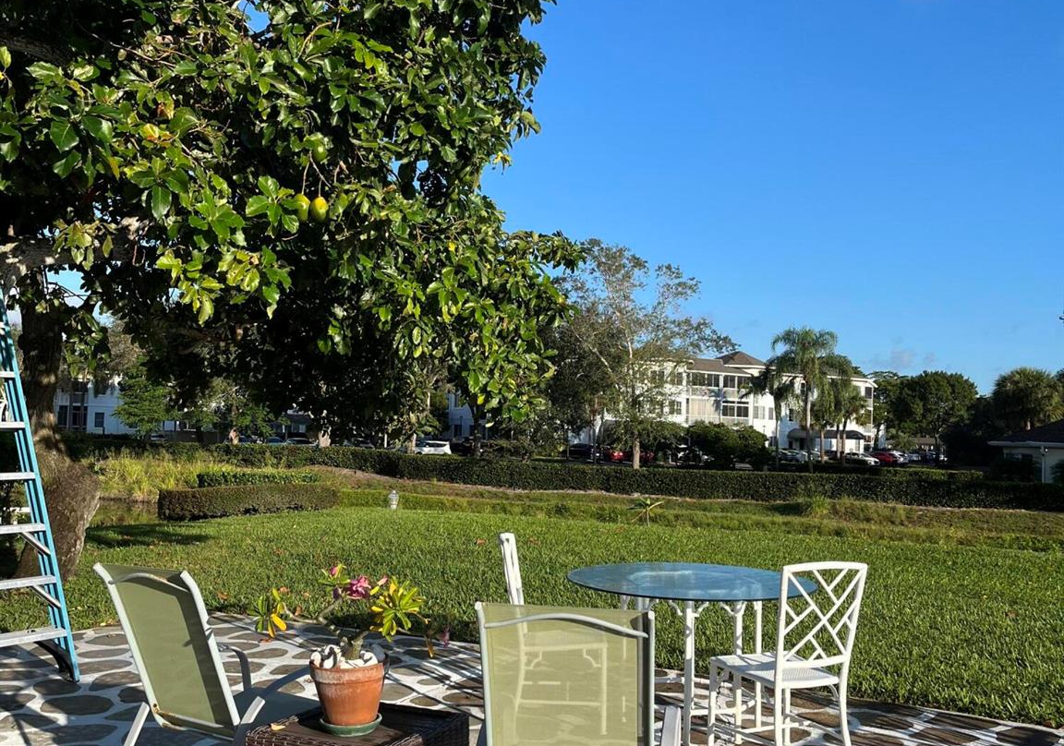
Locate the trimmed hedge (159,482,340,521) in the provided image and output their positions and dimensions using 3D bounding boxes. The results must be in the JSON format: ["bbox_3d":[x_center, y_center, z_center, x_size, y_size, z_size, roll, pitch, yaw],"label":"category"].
[{"bbox_3d":[-5.562,2.482,20.900,0.800,0.620,4.100,-1,-4,44],"label":"trimmed hedge"}]

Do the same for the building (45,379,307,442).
[{"bbox_3d":[-31.572,2.542,99.955,24.000,7.400,13.000,1,-3,-6],"label":"building"}]

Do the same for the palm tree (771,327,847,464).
[{"bbox_3d":[17.643,1.837,68.009,4.900,9.600,4.900,1,-3,0],"label":"palm tree"}]

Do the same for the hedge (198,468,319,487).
[{"bbox_3d":[-7.828,3.081,29.879,3.700,0.680,0.850,3,-3,-37],"label":"hedge"}]

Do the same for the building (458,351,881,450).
[{"bbox_3d":[14.920,3.474,118.986,47.000,11.000,20.000,3,-3,-30],"label":"building"}]

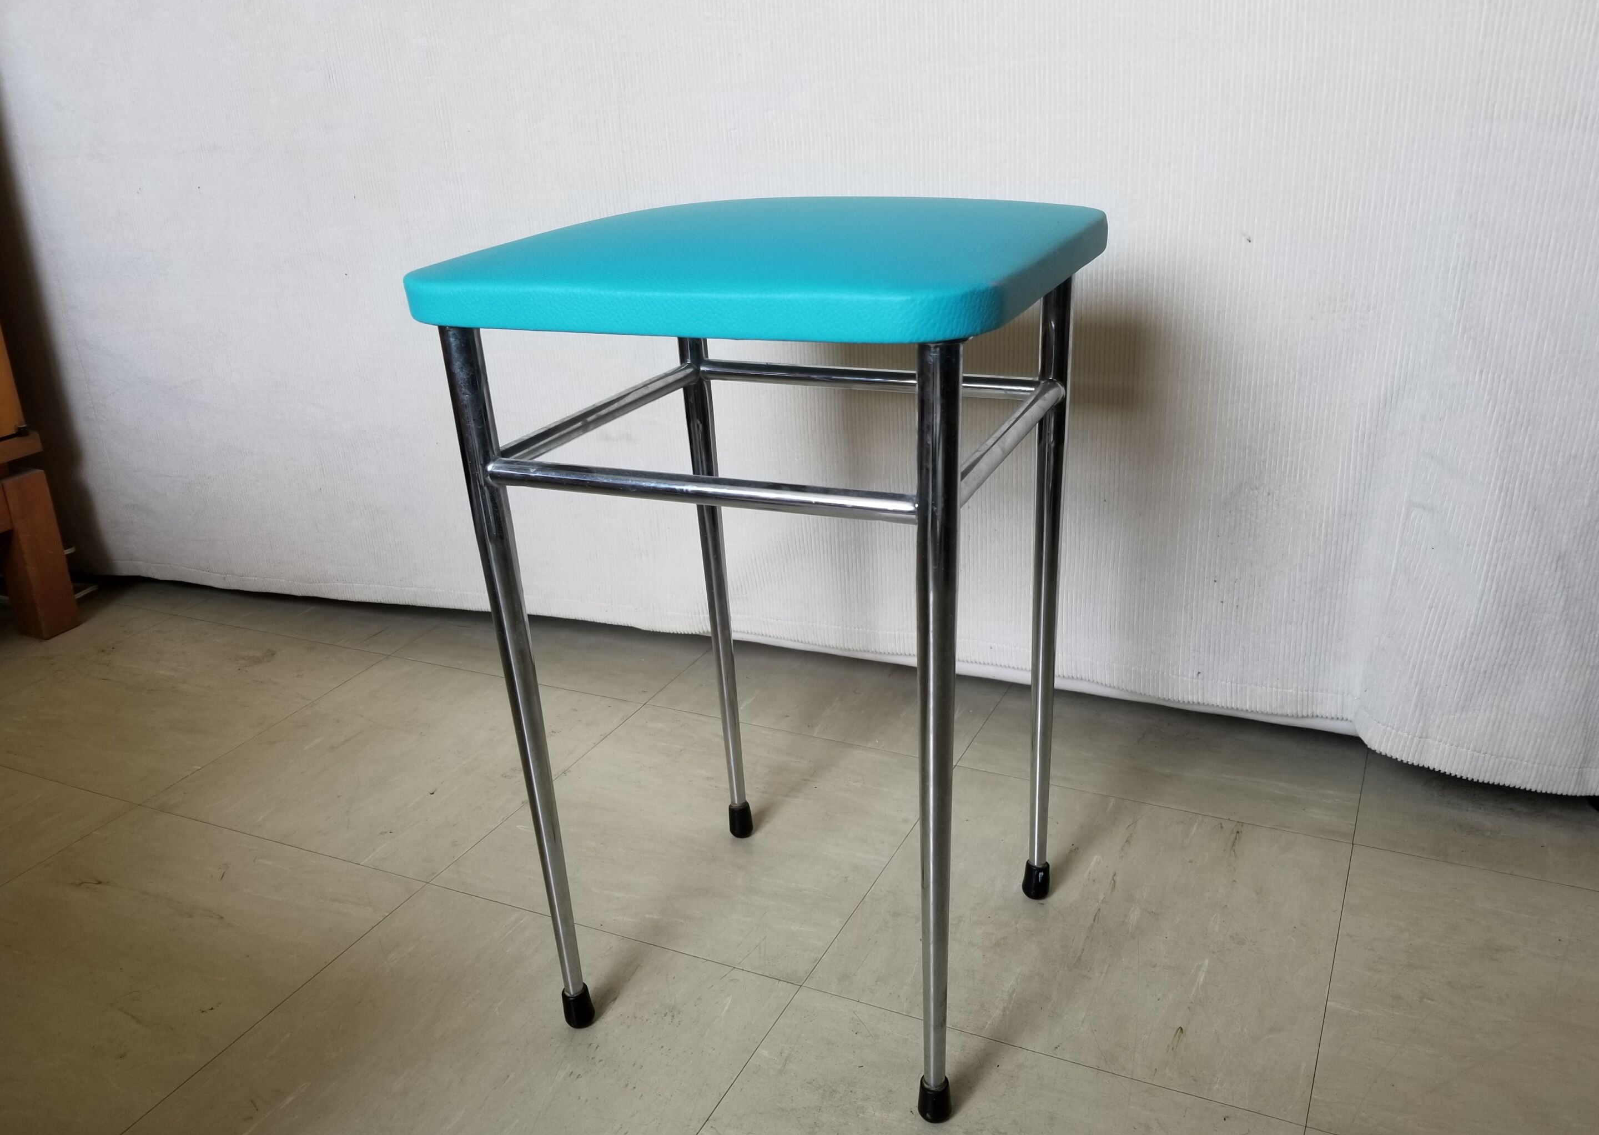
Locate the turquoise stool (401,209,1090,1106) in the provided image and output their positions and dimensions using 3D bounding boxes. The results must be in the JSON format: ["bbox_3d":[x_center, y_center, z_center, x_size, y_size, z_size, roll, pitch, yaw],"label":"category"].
[{"bbox_3d":[0.002,0.032,0.698,0.290,0.466,0.286,6,23,23],"label":"turquoise stool"}]

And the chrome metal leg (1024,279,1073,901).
[{"bbox_3d":[0.155,0.024,0.751,0.021,0.429,0.021,7,23,23],"label":"chrome metal leg"}]

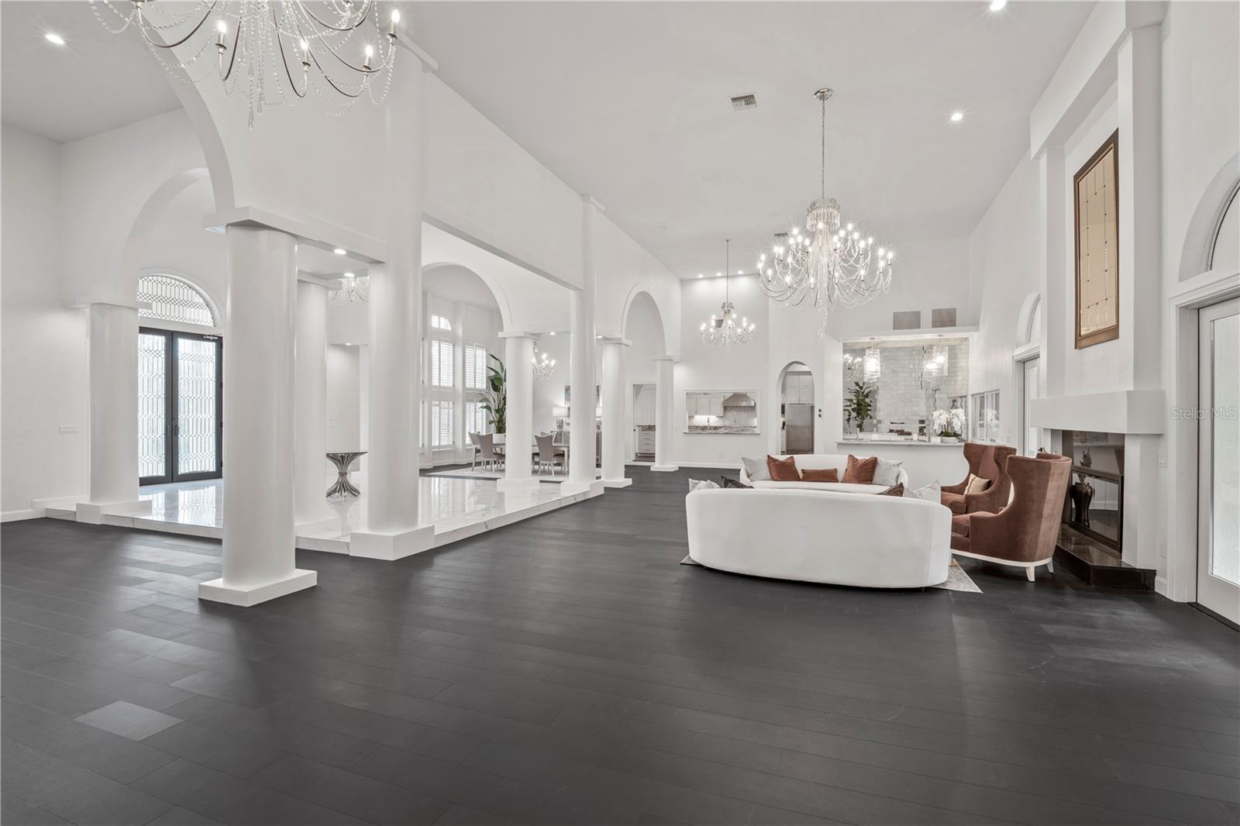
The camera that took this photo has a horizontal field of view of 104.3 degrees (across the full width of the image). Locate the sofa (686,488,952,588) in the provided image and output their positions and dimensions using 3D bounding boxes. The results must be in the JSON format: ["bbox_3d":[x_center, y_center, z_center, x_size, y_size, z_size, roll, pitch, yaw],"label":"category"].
[{"bbox_3d":[1.770,1.066,4.522,2.330,0.800,1.050,0,0,19],"label":"sofa"}]

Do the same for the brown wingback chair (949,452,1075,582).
[{"bbox_3d":[3.680,0.930,4.570,0.730,1.100,0.850,0,0,-38],"label":"brown wingback chair"}]

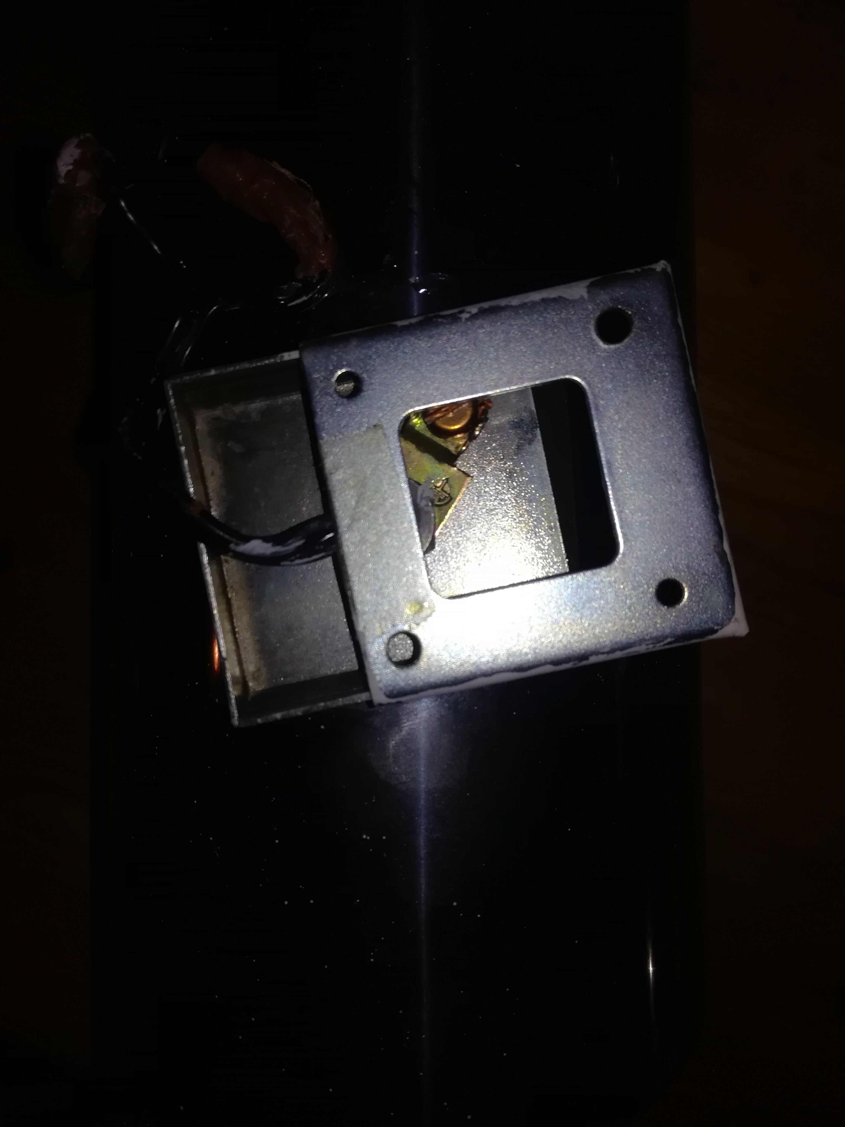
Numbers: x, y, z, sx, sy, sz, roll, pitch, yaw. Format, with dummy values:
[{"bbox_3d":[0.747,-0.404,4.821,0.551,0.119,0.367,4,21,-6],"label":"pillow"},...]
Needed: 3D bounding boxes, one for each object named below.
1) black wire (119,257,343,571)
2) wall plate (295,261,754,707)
[{"bbox_3d":[-0.025,-0.020,0.107,0.032,0.017,0.039,0,87,1],"label":"black wire"},{"bbox_3d":[0.011,-0.008,0.101,0.040,0.015,0.040,-11,89,5],"label":"wall plate"}]

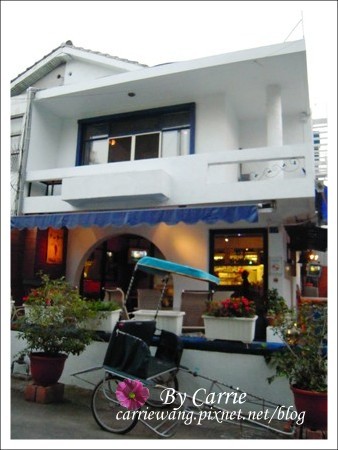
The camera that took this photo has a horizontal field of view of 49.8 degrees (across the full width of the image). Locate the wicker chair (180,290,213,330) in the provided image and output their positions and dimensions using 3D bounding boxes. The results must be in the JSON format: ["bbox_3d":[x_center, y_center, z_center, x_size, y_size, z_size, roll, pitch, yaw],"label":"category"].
[{"bbox_3d":[0.498,1.456,5.457,0.554,0.911,0.614,-2,-10,20],"label":"wicker chair"}]

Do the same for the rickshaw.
[{"bbox_3d":[0.147,1.347,4.311,2.525,1.940,1.020,-3,-10,24],"label":"rickshaw"}]

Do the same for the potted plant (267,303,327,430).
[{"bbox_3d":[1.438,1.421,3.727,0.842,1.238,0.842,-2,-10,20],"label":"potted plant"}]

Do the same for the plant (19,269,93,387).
[{"bbox_3d":[-1.594,1.435,5.093,0.990,1.485,0.941,-2,-10,20],"label":"plant"}]

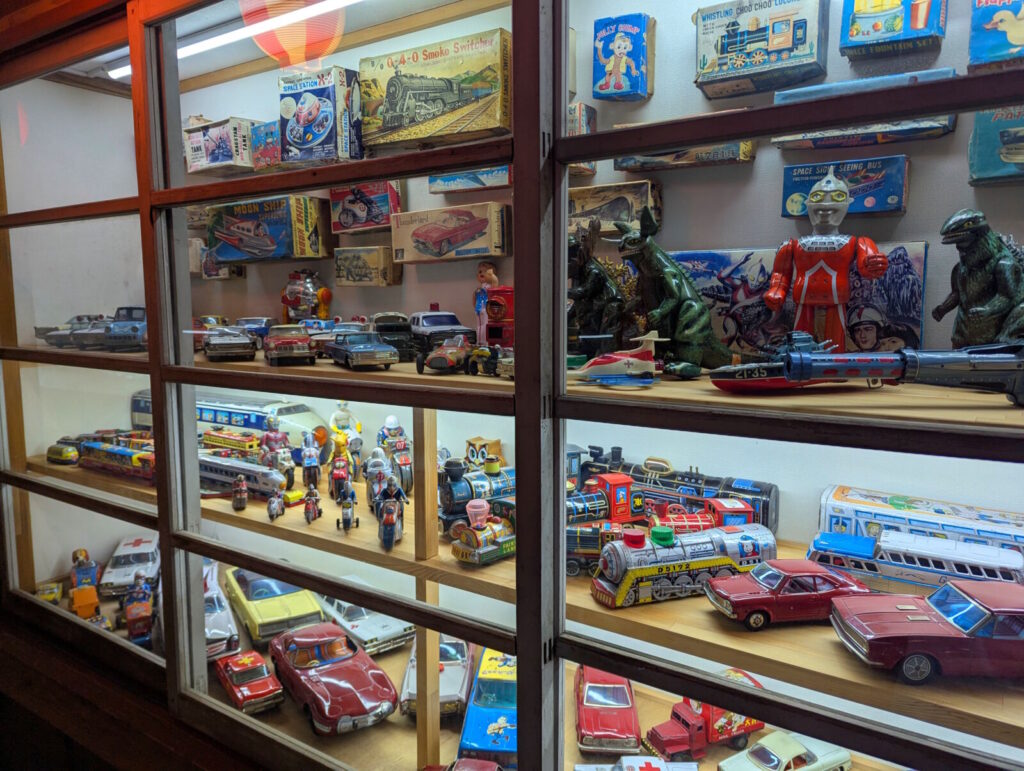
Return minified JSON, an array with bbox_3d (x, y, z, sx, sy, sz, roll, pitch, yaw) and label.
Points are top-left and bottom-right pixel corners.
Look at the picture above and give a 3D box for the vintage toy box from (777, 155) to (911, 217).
[{"bbox_3d":[0.528,-0.310,1.130,0.172,0.081,0.062,4,8,33],"label":"vintage toy box"}]

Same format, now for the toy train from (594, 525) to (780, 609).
[{"bbox_3d":[0.254,0.253,1.051,0.286,0.095,0.059,-2,7,-20],"label":"toy train"}]

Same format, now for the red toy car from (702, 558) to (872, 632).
[{"bbox_3d":[0.375,0.277,0.965,0.200,0.069,0.084,-1,7,-9],"label":"red toy car"}]

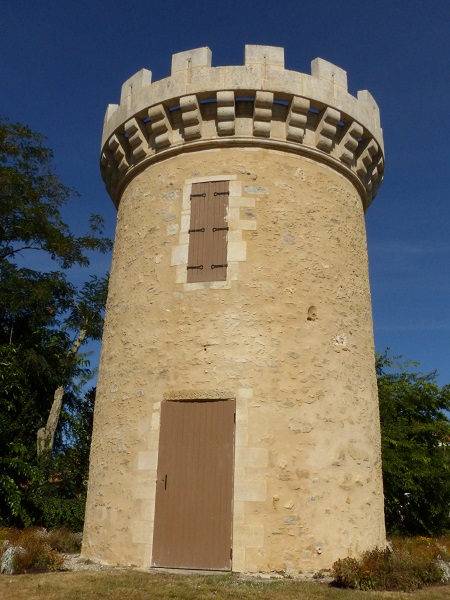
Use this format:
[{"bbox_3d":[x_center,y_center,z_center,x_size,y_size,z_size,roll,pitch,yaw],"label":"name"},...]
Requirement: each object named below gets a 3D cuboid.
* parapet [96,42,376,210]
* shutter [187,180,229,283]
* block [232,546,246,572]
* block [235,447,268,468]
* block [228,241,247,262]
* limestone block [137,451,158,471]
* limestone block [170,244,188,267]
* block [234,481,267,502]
[{"bbox_3d":[0.330,-2.436,11.823,5.449,1.675,5.449,2,-19,0],"label":"parapet"},{"bbox_3d":[-0.234,-1.031,8.919,0.598,1.661,0.120,-3,-20,12],"label":"shutter"},{"bbox_3d":[0.179,3.241,7.377,0.152,0.289,0.220,2,-19,0],"label":"block"},{"bbox_3d":[0.343,2.097,7.796,0.440,0.251,0.220,3,-19,-3],"label":"block"},{"bbox_3d":[0.180,-0.675,8.789,0.280,0.331,0.220,1,-19,2],"label":"block"},{"bbox_3d":[-0.989,2.215,8.082,0.345,0.239,0.220,-10,-22,29],"label":"limestone block"},{"bbox_3d":[-0.643,-0.631,8.968,0.303,0.349,0.220,-7,-21,22],"label":"limestone block"},{"bbox_3d":[0.318,2.485,7.655,0.419,0.252,0.220,3,-19,-3],"label":"block"}]

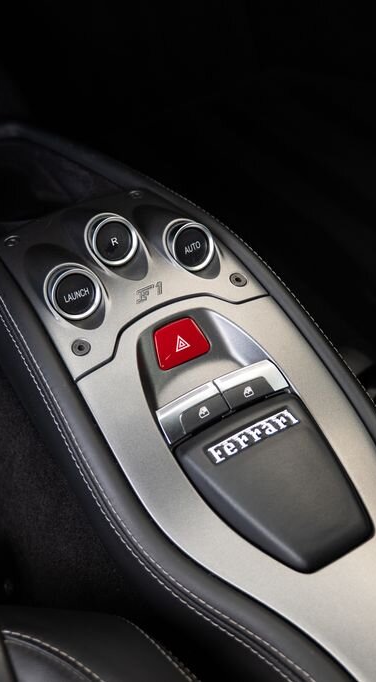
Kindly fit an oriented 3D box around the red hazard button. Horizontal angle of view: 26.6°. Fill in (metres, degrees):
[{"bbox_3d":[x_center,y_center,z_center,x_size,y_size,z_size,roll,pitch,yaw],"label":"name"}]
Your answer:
[{"bbox_3d":[-0.004,0.002,0.530,0.036,0.026,0.010,-24,11,-19],"label":"red hazard button"}]

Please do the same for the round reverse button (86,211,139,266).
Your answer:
[{"bbox_3d":[-0.055,-0.071,0.563,0.036,0.036,0.017,-24,17,-19],"label":"round reverse button"}]

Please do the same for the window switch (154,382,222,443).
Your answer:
[{"bbox_3d":[0.004,0.046,0.488,0.042,0.012,0.025,-24,58,-17],"label":"window switch"}]

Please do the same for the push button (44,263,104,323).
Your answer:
[{"bbox_3d":[-0.078,-0.033,0.540,0.036,0.036,0.017,-24,17,-19],"label":"push button"}]

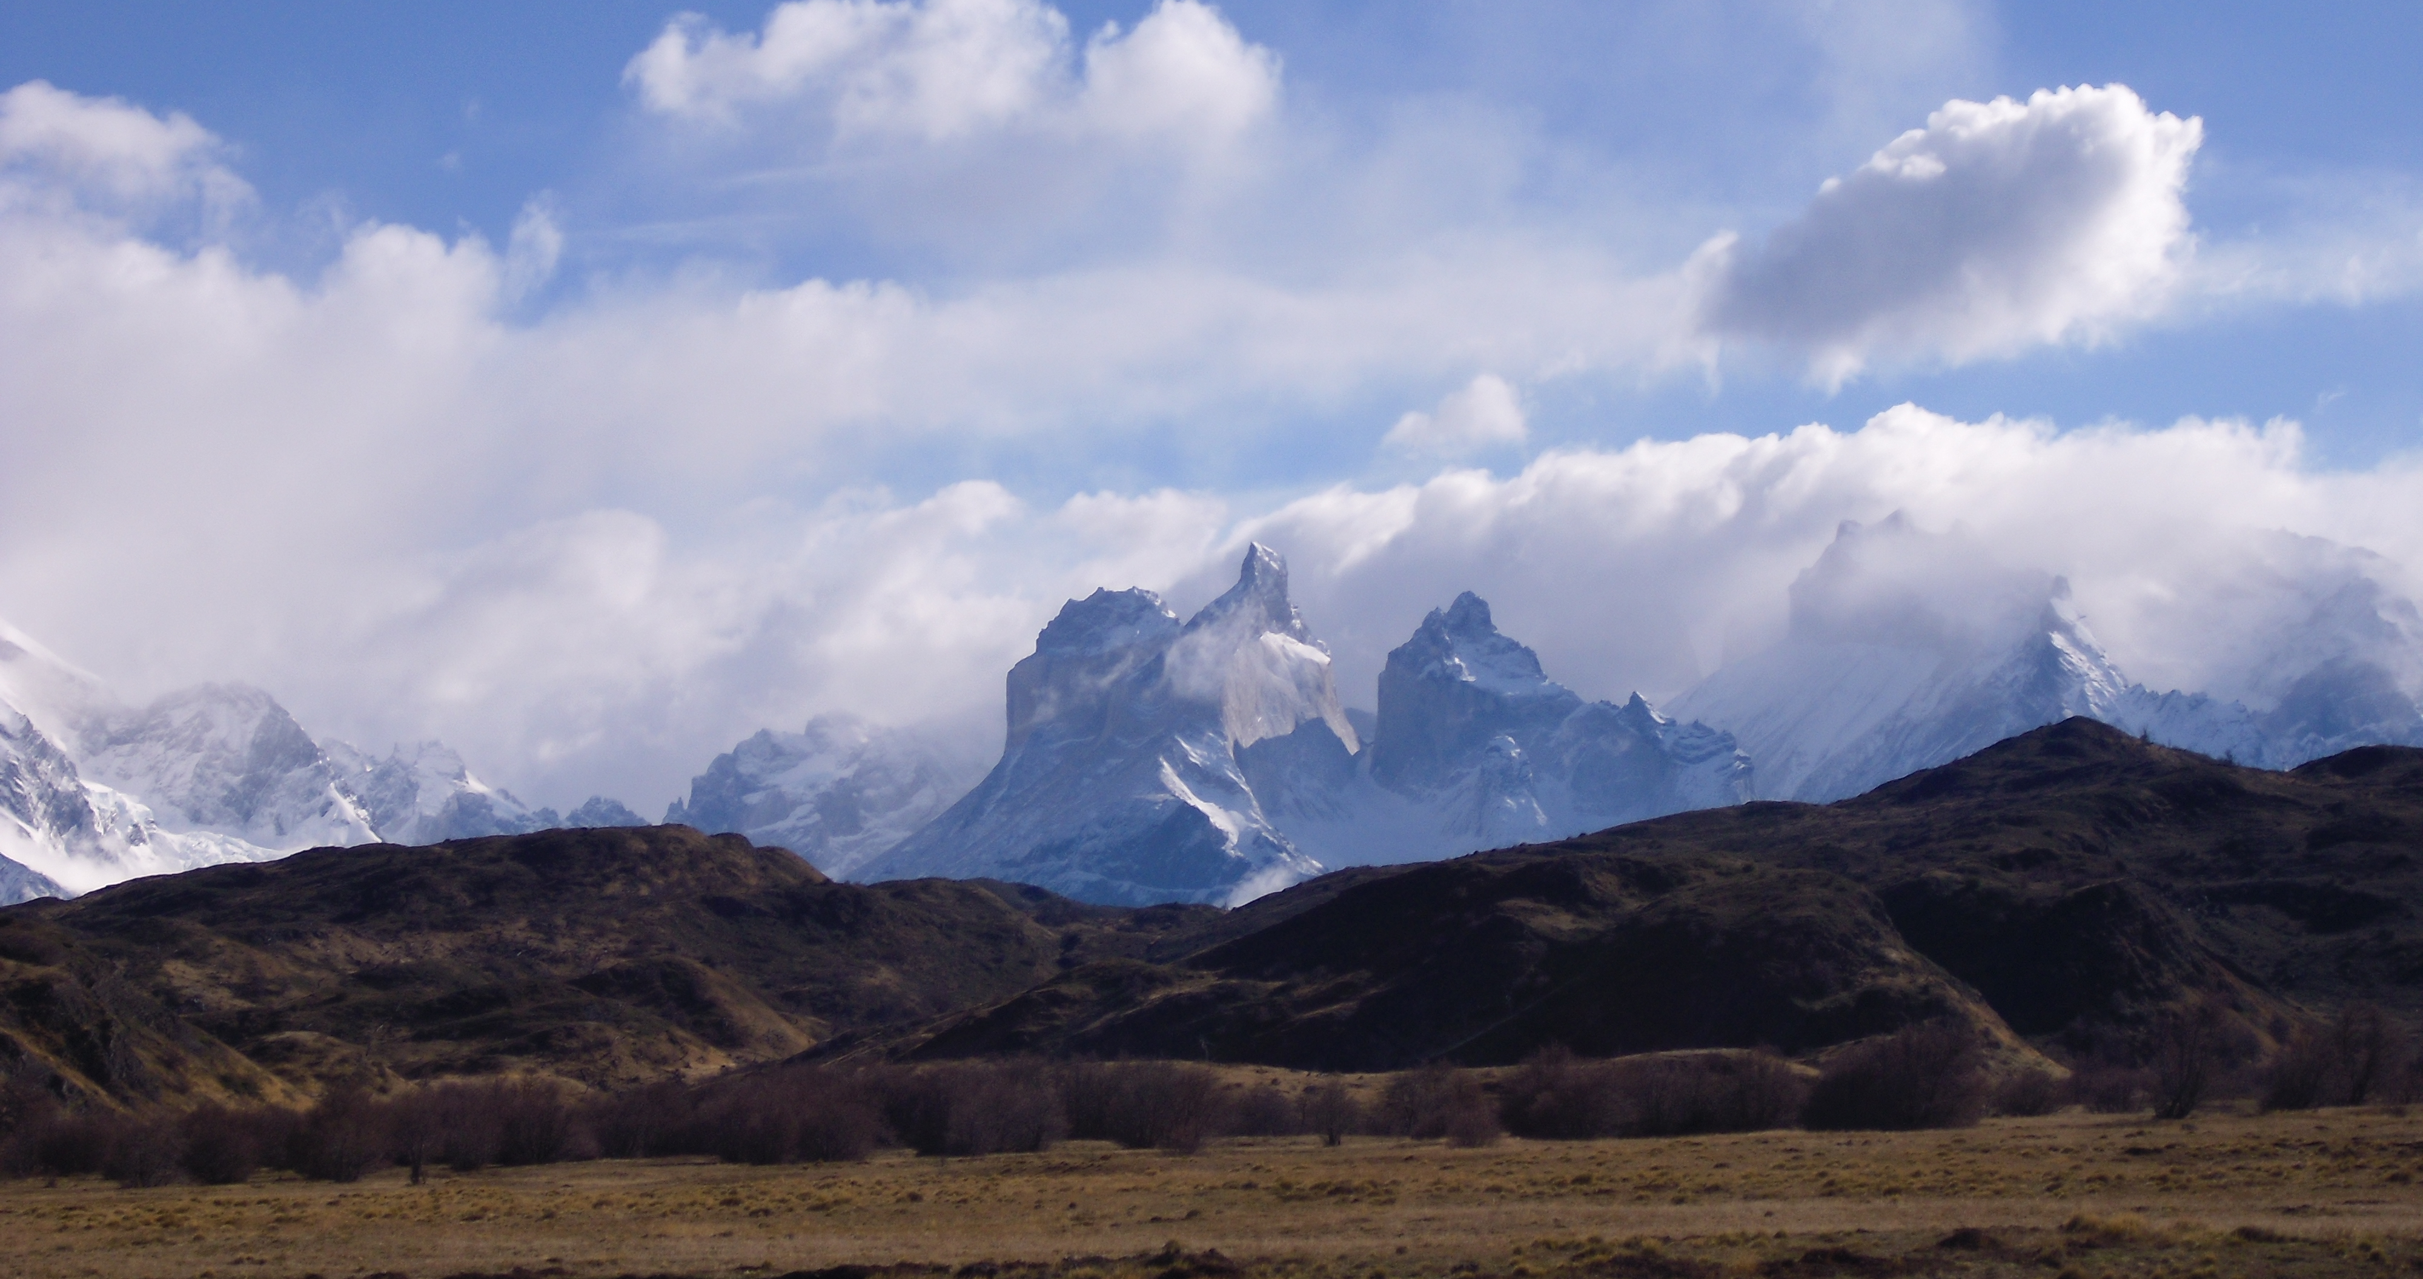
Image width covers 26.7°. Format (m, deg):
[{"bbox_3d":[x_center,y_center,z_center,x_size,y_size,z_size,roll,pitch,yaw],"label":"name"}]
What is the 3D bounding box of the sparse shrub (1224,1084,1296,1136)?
[{"bbox_3d":[1.424,13.349,145.000,2.041,1.612,1.878,-1,-5,0],"label":"sparse shrub"}]

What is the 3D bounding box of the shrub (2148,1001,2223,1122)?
[{"bbox_3d":[27.257,11.814,143.000,2.119,3.338,1.950,-1,-5,0],"label":"shrub"}]

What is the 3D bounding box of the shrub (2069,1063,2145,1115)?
[{"bbox_3d":[25.934,12.994,148.000,2.138,1.480,1.967,-1,-5,0],"label":"shrub"}]

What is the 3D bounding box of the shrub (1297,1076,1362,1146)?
[{"bbox_3d":[3.242,12.914,140.000,1.763,1.919,1.622,-1,-5,0],"label":"shrub"}]

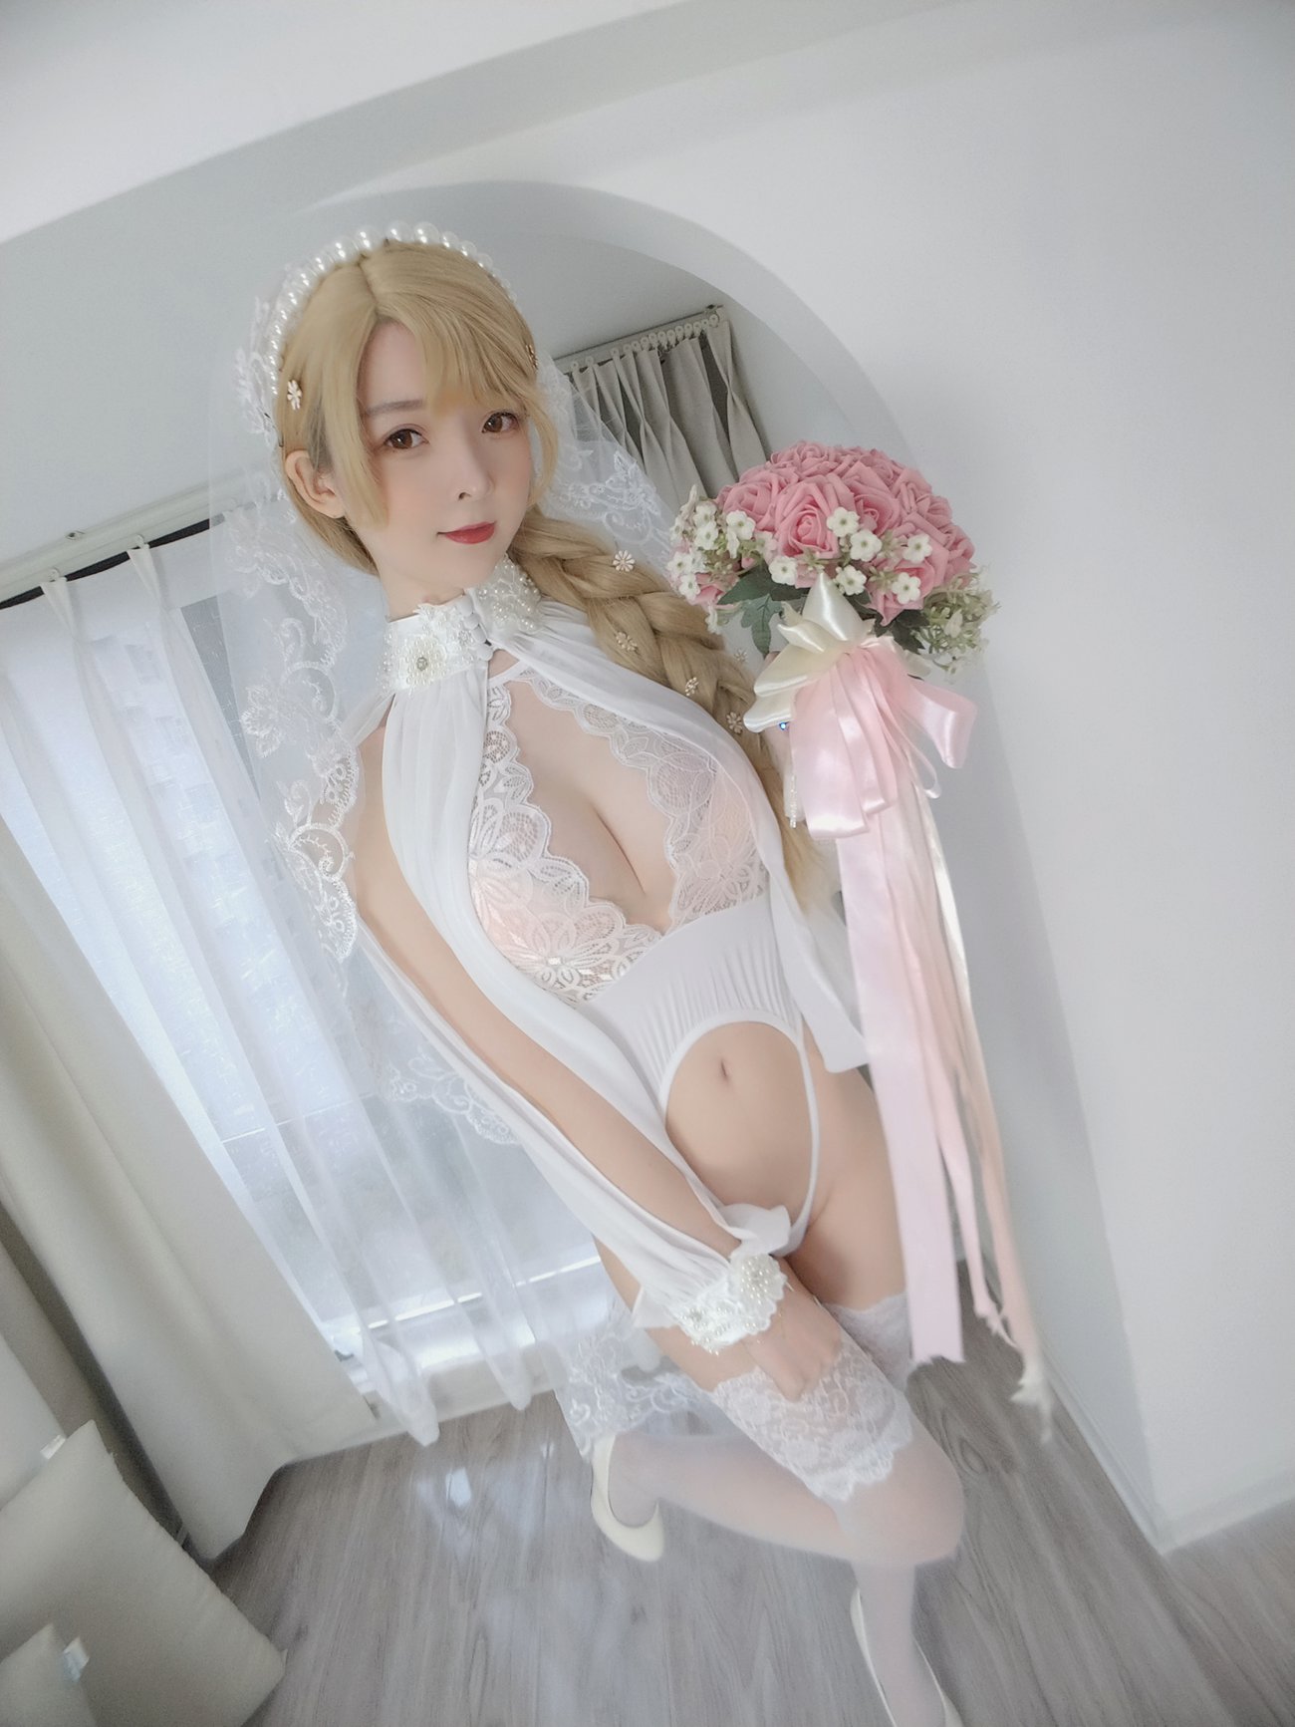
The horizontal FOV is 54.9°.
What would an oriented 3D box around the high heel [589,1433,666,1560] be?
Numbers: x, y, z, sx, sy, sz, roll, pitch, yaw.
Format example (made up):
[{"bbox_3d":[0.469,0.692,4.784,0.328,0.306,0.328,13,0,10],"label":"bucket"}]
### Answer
[{"bbox_3d":[-0.023,0.695,1.380,0.080,0.205,0.125,-27,-3,-35],"label":"high heel"}]

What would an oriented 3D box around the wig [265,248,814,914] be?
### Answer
[{"bbox_3d":[-0.081,-0.194,0.895,0.247,0.533,0.300,-22,20,-30],"label":"wig"}]

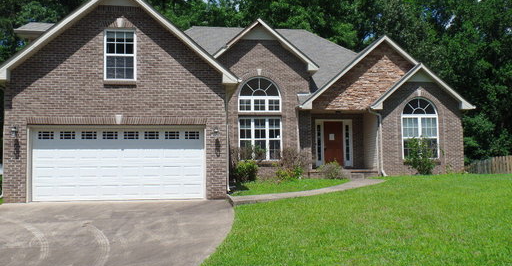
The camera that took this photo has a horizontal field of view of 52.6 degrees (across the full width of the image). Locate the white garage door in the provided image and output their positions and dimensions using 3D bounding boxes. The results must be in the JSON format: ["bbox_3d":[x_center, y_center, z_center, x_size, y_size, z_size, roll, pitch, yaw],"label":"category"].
[{"bbox_3d":[-3.922,0.886,14.956,4.880,2.120,0.080,0,-4,-9],"label":"white garage door"}]

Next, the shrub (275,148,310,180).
[{"bbox_3d":[1.510,1.240,21.077,1.457,1.301,1.200,0,-4,-9],"label":"shrub"}]

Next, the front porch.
[{"bbox_3d":[3.499,0.456,22.220,2.999,2.626,2.050,0,-4,-9],"label":"front porch"}]

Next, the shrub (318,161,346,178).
[{"bbox_3d":[3.036,1.496,20.529,1.148,0.732,0.900,0,-4,-9],"label":"shrub"}]

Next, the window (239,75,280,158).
[{"bbox_3d":[0.180,-0.593,21.769,1.844,3.535,0.120,0,-4,-9],"label":"window"}]

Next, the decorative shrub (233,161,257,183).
[{"bbox_3d":[-0.419,1.543,20.763,1.051,0.960,1.000,0,-4,-9],"label":"decorative shrub"}]

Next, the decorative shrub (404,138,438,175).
[{"bbox_3d":[6.664,0.970,20.963,1.376,1.578,1.150,0,-4,-9],"label":"decorative shrub"}]

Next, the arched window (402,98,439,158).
[{"bbox_3d":[6.913,-0.195,21.745,1.607,2.613,0.120,0,-4,-9],"label":"arched window"}]

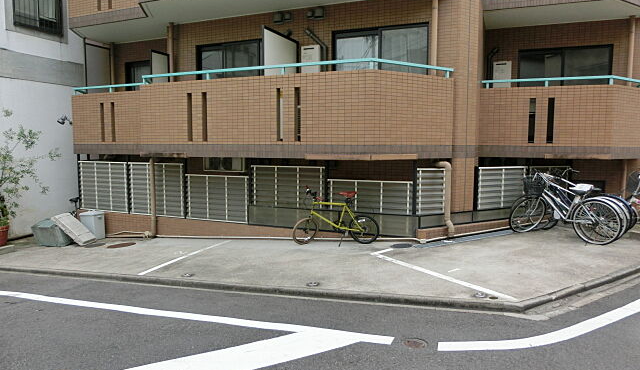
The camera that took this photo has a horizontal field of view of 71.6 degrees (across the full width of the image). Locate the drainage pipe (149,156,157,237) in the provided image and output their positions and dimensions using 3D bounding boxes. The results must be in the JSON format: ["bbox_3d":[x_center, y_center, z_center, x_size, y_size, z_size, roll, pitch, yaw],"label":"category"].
[{"bbox_3d":[-3.252,0.255,8.667,0.100,1.542,0.100,2,5,23],"label":"drainage pipe"}]

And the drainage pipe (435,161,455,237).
[{"bbox_3d":[1.947,0.246,6.925,0.280,1.194,0.180,-3,6,-30],"label":"drainage pipe"}]

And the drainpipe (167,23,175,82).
[{"bbox_3d":[-3.022,-2.567,9.083,0.095,1.441,0.095,2,5,23],"label":"drainpipe"}]

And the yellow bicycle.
[{"bbox_3d":[0.265,0.490,7.120,1.430,0.930,0.460,-2,4,19],"label":"yellow bicycle"}]

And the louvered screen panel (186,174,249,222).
[{"bbox_3d":[-1.939,0.243,8.289,1.401,0.870,0.060,2,5,23],"label":"louvered screen panel"}]

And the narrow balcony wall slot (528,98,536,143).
[{"bbox_3d":[3.887,-1.173,8.134,0.105,0.815,0.120,2,5,22],"label":"narrow balcony wall slot"}]

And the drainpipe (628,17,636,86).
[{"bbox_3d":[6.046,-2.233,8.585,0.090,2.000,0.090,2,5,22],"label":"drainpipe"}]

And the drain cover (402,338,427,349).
[{"bbox_3d":[0.749,1.270,3.515,0.200,0.030,0.200,-2,3,0],"label":"drain cover"}]

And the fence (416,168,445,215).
[{"bbox_3d":[1.736,0.108,6.906,0.542,0.706,0.090,-2,5,-24],"label":"fence"}]

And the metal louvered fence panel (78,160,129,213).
[{"bbox_3d":[-4.574,0.050,9.371,1.374,1.048,0.090,2,5,23],"label":"metal louvered fence panel"}]

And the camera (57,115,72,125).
[{"bbox_3d":[-5.580,-1.409,9.690,0.320,0.200,0.200,2,5,23],"label":"camera"}]

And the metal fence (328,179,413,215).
[{"bbox_3d":[0.781,0.219,7.125,1.413,0.573,0.090,2,5,23],"label":"metal fence"}]

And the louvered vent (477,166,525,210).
[{"bbox_3d":[3.182,0.037,7.765,1.323,0.726,0.070,-3,6,-30],"label":"louvered vent"}]

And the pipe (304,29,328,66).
[{"bbox_3d":[-0.093,-2.428,8.045,0.448,0.850,0.120,2,5,23],"label":"pipe"}]

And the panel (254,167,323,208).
[{"bbox_3d":[-0.572,0.067,7.683,1.412,0.790,0.090,2,5,23],"label":"panel"}]

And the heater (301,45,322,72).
[{"bbox_3d":[-0.137,-2.198,8.012,0.345,0.570,0.210,2,5,23],"label":"heater"}]

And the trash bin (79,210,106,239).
[{"bbox_3d":[-4.787,0.856,9.399,0.430,0.540,0.270,2,5,23],"label":"trash bin"}]

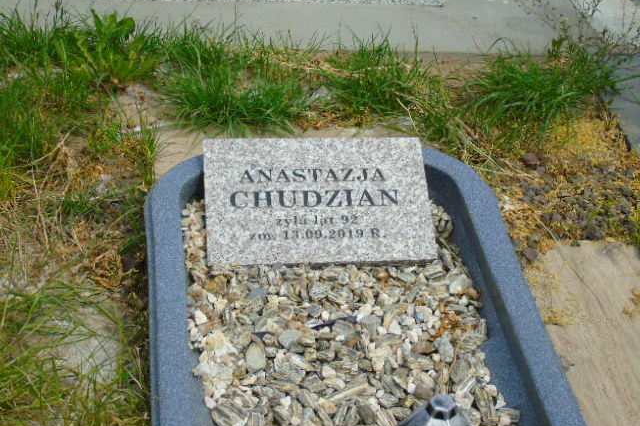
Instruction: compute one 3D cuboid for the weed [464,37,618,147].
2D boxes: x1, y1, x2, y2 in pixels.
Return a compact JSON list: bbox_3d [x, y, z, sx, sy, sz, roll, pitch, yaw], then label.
[{"bbox_3d":[0.489,-0.285,2.547,0.315,0.173,0.236,-2,39,-9],"label":"weed"}]

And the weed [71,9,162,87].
[{"bbox_3d":[-0.460,-0.381,2.591,0.195,0.133,0.166,-2,39,-9],"label":"weed"}]

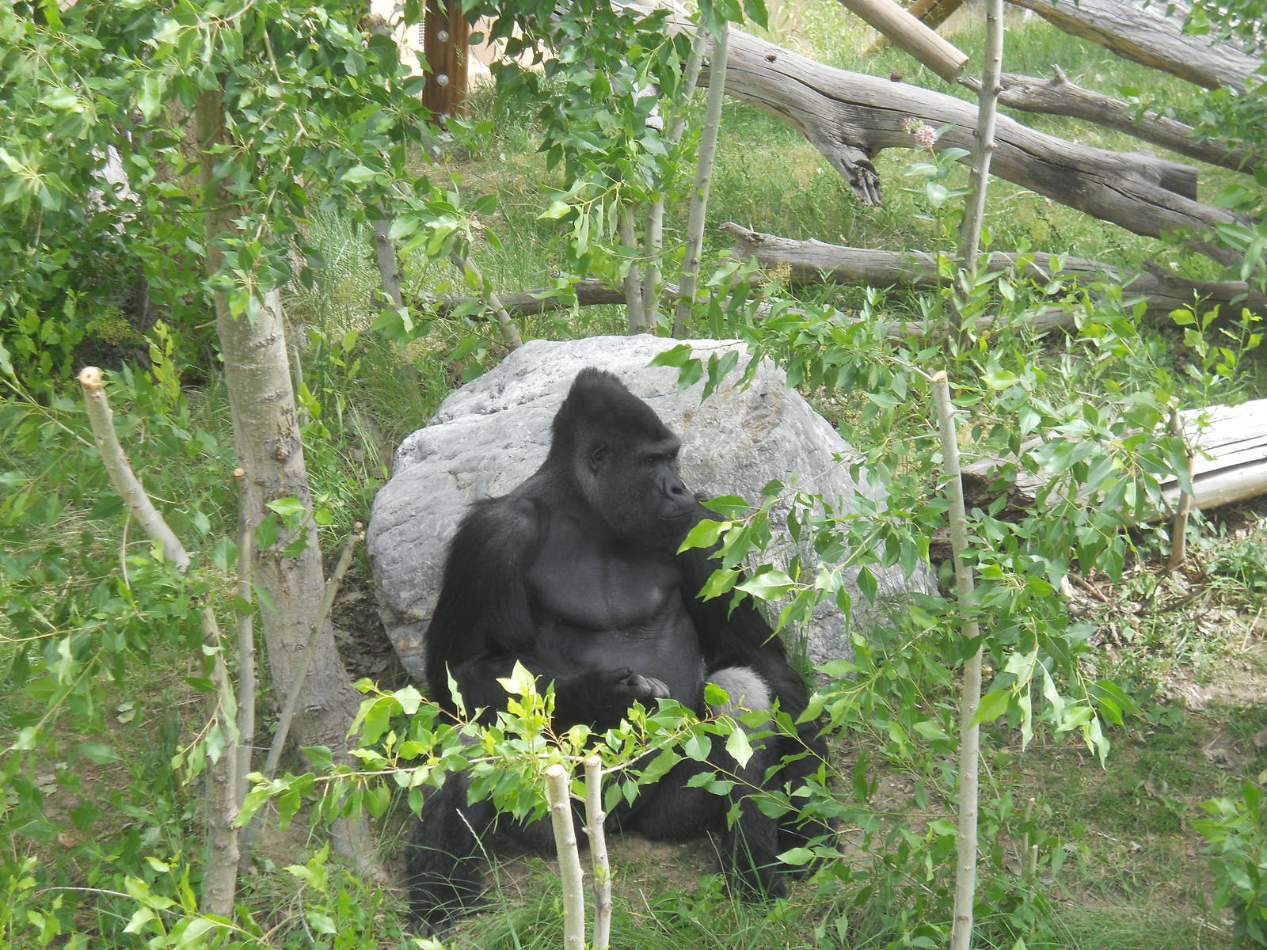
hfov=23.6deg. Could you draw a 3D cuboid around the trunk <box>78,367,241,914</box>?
[{"bbox_3d":[-1.018,0.380,6.637,0.170,1.270,0.160,-8,18,2],"label":"trunk"}]

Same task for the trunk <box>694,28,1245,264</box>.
[{"bbox_3d":[1.466,-1.432,13.625,2.590,0.480,0.420,19,0,19],"label":"trunk"}]

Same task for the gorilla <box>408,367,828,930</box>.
[{"bbox_3d":[-0.036,0.350,7.070,0.900,1.170,0.920,-3,16,-12],"label":"gorilla"}]

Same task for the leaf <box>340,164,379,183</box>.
[{"bbox_3d":[-0.611,-0.672,6.777,0.080,0.040,0.025,-8,-21,2],"label":"leaf"}]

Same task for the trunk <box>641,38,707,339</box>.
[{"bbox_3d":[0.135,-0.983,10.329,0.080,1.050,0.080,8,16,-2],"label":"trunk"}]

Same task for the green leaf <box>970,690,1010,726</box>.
[{"bbox_3d":[0.718,0.467,6.116,0.055,0.090,0.025,42,12,-2],"label":"green leaf"}]

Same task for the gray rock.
[{"bbox_3d":[0.044,0.095,8.194,1.420,0.980,1.000,0,16,0],"label":"gray rock"}]

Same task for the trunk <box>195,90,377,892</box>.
[{"bbox_3d":[-0.846,0.027,7.290,0.200,1.920,0.220,-7,13,2],"label":"trunk"}]

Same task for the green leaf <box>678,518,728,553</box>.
[{"bbox_3d":[0.136,0.117,5.911,0.100,0.055,0.025,-30,-1,8],"label":"green leaf"}]

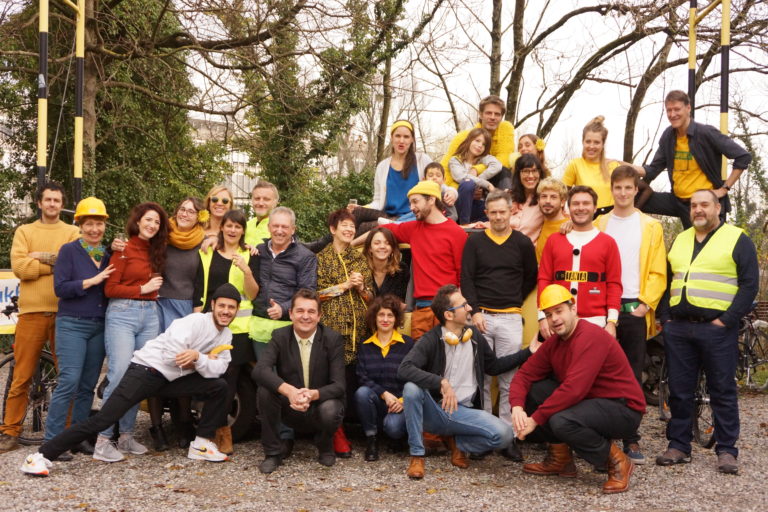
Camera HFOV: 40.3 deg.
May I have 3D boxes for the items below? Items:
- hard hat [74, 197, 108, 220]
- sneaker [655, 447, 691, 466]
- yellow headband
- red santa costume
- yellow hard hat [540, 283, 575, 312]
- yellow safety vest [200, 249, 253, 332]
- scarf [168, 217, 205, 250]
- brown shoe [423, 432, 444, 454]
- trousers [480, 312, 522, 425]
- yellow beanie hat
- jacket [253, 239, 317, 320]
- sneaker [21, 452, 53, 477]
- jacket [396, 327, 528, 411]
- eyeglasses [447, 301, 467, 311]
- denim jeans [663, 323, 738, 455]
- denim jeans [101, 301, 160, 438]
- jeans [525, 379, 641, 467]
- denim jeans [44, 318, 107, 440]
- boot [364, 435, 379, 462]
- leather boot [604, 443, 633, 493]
[{"bbox_3d":[-1.864,-0.303,6.660,0.220,0.155,0.280,-1,-5,-20],"label":"hard hat"},{"bbox_3d":[1.875,1.288,6.780,0.295,0.125,0.110,1,0,-41],"label":"sneaker"},{"bbox_3d":[0.126,-0.859,7.100,0.165,0.095,0.180,2,9,3],"label":"yellow headband"},{"bbox_3d":[1.263,0.132,6.720,0.530,0.670,0.310,1,0,13],"label":"red santa costume"},{"bbox_3d":[1.010,0.242,6.100,0.210,0.140,0.265,-22,-2,33],"label":"yellow hard hat"},{"bbox_3d":[-1.028,0.224,6.780,0.370,0.570,0.260,1,0,3],"label":"yellow safety vest"},{"bbox_3d":[-1.309,-0.156,6.930,0.250,0.220,0.240,1,0,-9],"label":"scarf"},{"bbox_3d":[0.314,1.268,7.050,0.110,0.135,0.280,1,0,-34],"label":"brown shoe"},{"bbox_3d":[0.768,0.807,6.720,0.320,0.900,0.260,1,0,7],"label":"trousers"},{"bbox_3d":[0.265,-0.435,7.000,0.240,0.150,0.200,1,0,-31],"label":"yellow beanie hat"},{"bbox_3d":[-0.642,0.158,6.750,0.440,0.570,0.300,1,0,18],"label":"jacket"},{"bbox_3d":[-2.064,1.219,6.200,0.110,0.130,0.280,11,0,-36],"label":"sneaker"},{"bbox_3d":[0.473,0.674,6.380,0.770,0.520,0.460,1,0,-16],"label":"jacket"},{"bbox_3d":[0.450,0.307,6.350,0.145,0.050,0.140,-22,-4,10],"label":"eyeglasses"},{"bbox_3d":[1.989,0.820,6.570,0.470,0.890,0.330,1,0,22],"label":"denim jeans"},{"bbox_3d":[-1.623,0.704,6.720,0.380,0.910,0.310,1,0,-30],"label":"denim jeans"},{"bbox_3d":[1.178,0.964,6.170,0.580,0.490,0.460,1,0,-29],"label":"jeans"},{"bbox_3d":[-1.954,0.769,6.620,0.420,0.880,0.330,1,0,-18],"label":"denim jeans"},{"bbox_3d":[-0.082,1.234,6.820,0.100,0.170,0.270,1,0,0],"label":"boot"},{"bbox_3d":[1.350,1.217,6.030,0.115,0.210,0.300,1,25,32],"label":"leather boot"}]

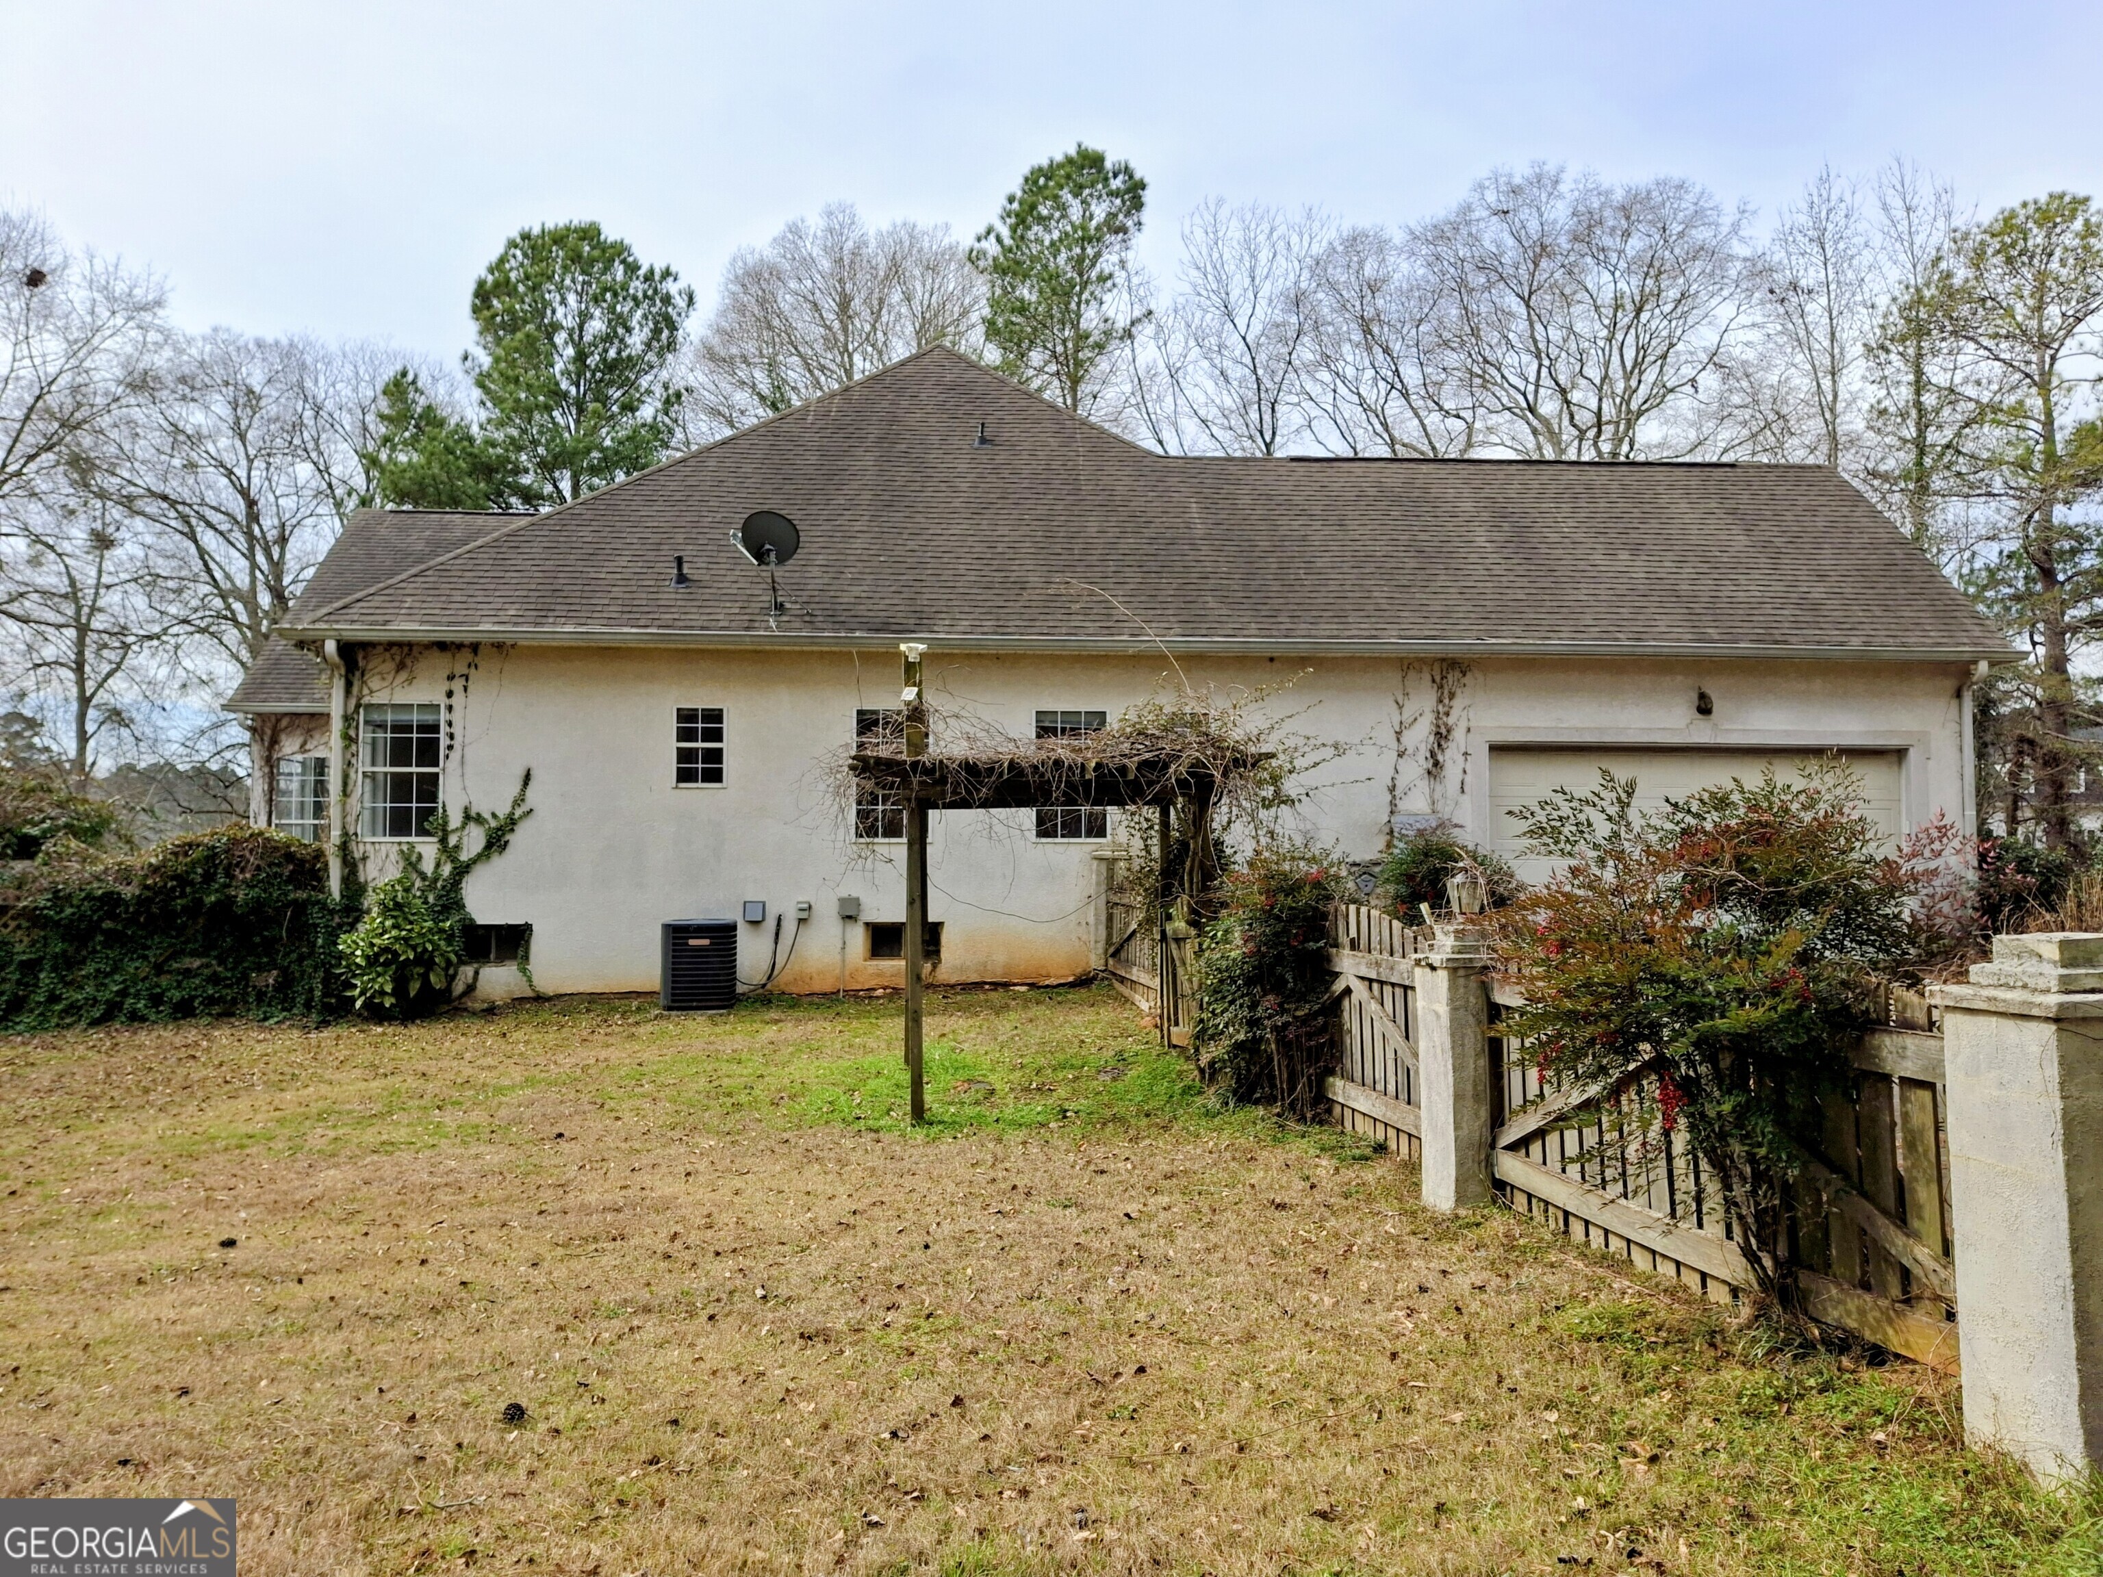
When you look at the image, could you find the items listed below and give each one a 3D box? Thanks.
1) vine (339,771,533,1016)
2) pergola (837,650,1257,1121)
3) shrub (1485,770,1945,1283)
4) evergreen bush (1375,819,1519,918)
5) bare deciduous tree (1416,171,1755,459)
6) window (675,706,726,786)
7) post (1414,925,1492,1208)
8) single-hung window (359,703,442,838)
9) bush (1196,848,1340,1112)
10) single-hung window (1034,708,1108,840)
[{"bbox_3d":[-6.415,1.105,15.834,2.050,2.600,0.800,0,-3,-4],"label":"vine"},{"bbox_3d":[-0.039,0.612,10.182,2.500,2.860,2.500,0,-3,-6],"label":"pergola"},{"bbox_3d":[2.252,0.845,5.159,1.450,1.850,1.350,-2,-4,30],"label":"shrub"},{"bbox_3d":[3.110,1.125,11.954,1.150,1.700,1.150,-1,-4,15],"label":"evergreen bush"},{"bbox_3d":[14.153,-6.159,40.444,9.500,20.500,9.500,-1,-4,19],"label":"bare deciduous tree"},{"bbox_3d":[-3.821,-0.447,16.530,0.570,0.880,0.100,0,-3,-4],"label":"window"},{"bbox_3d":[1.901,1.287,7.186,0.290,1.370,0.290,2,-4,-25],"label":"post"},{"bbox_3d":[-6.970,-0.185,16.270,0.880,1.490,0.100,0,-3,-4],"label":"single-hung window"},{"bbox_3d":[1.376,1.139,9.749,0.980,1.750,1.050,0,-3,8],"label":"bush"},{"bbox_3d":[0.228,-0.137,16.826,0.840,1.490,0.100,0,-3,-4],"label":"single-hung window"}]

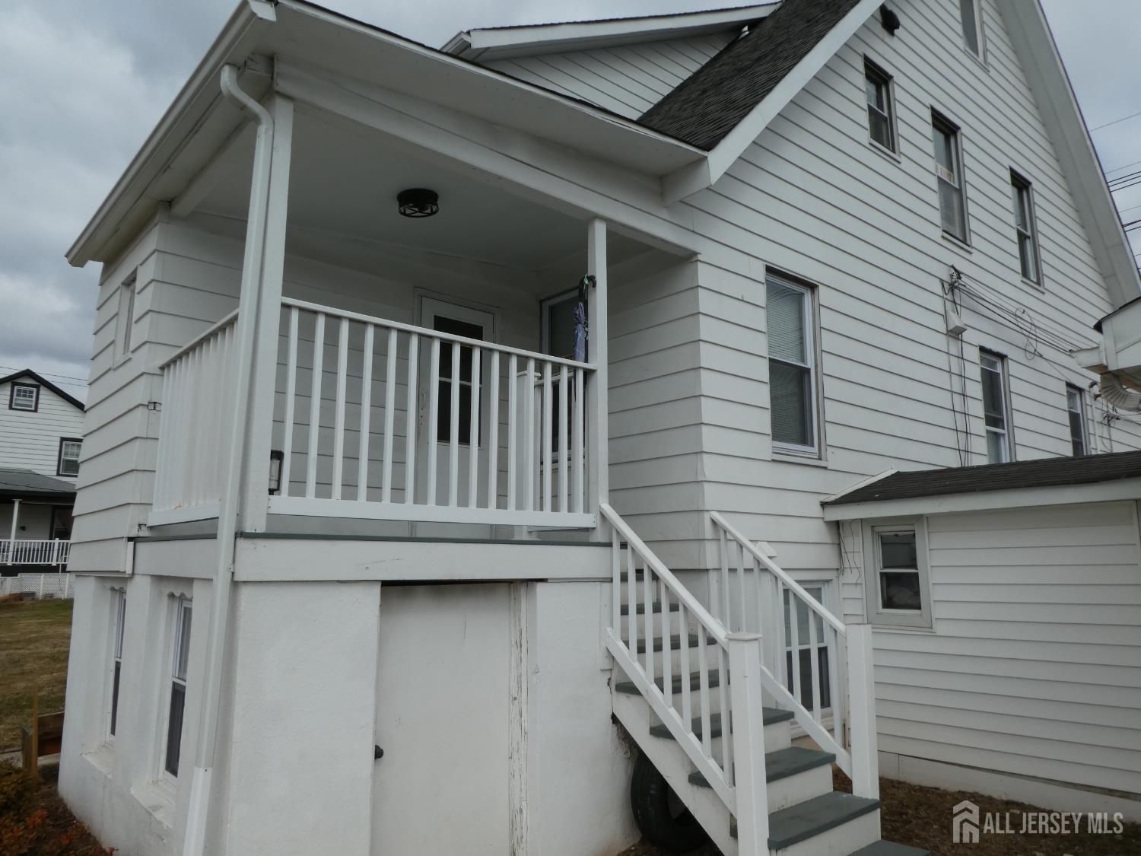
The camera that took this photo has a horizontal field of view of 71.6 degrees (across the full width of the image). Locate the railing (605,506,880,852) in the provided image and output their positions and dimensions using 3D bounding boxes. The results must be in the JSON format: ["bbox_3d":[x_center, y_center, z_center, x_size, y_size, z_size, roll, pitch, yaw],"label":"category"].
[{"bbox_3d":[0.992,1.388,4.667,1.208,1.883,1.068,9,-13,-41],"label":"railing"}]

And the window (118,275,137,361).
[{"bbox_3d":[-3.082,-0.756,5.564,0.098,0.665,0.490,9,-13,-41],"label":"window"}]

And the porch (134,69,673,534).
[{"bbox_3d":[-0.846,-0.385,5.278,3.143,2.334,1.925,9,-13,-41],"label":"porch"}]

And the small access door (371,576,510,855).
[{"bbox_3d":[-0.656,1.563,4.015,0.847,1.516,0.056,9,-13,-41],"label":"small access door"}]

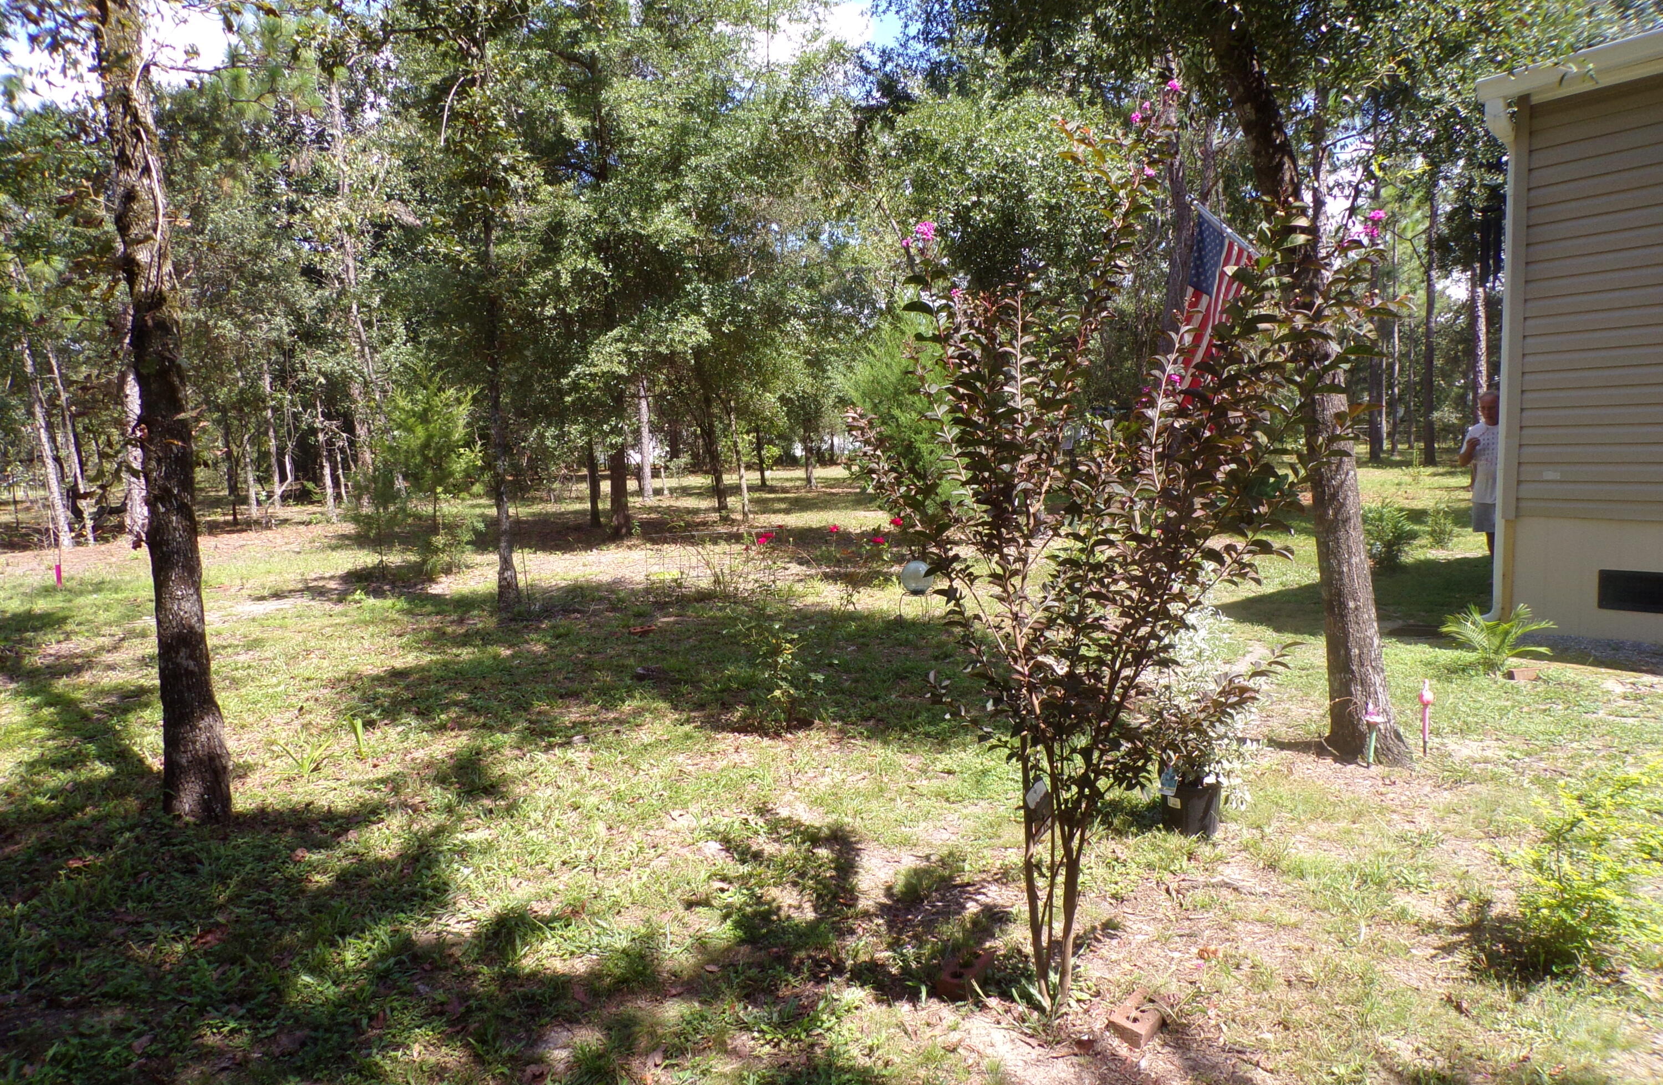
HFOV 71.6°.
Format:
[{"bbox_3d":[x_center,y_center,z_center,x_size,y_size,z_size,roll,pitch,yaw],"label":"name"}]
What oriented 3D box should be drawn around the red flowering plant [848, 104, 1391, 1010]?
[{"bbox_3d":[0.660,0.060,2.622,1.260,2.080,1.200,-1,5,0],"label":"red flowering plant"}]

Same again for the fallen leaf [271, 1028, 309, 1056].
[{"bbox_3d":[-1.210,1.117,2.578,0.090,0.030,0.100,-2,5,-17],"label":"fallen leaf"}]

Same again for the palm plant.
[{"bbox_3d":[3.691,0.532,6.381,0.640,0.400,0.600,1,5,17],"label":"palm plant"}]

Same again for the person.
[{"bbox_3d":[5.552,-0.431,9.700,0.540,1.730,0.360,1,5,25],"label":"person"}]

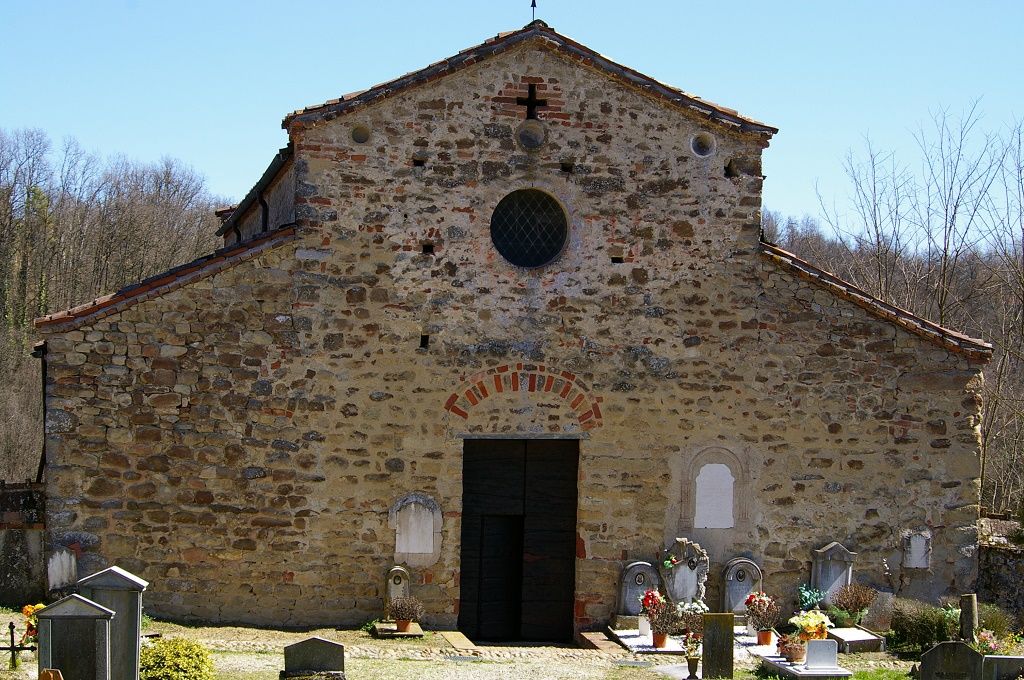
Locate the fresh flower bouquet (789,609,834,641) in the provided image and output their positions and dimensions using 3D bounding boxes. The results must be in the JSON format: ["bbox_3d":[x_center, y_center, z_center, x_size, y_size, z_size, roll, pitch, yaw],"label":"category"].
[{"bbox_3d":[4.145,3.951,29.500,0.600,0.420,0.470,0,1,-10],"label":"fresh flower bouquet"}]

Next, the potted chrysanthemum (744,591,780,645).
[{"bbox_3d":[3.633,4.028,30.900,0.522,0.791,0.480,0,1,-10],"label":"potted chrysanthemum"}]

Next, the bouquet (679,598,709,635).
[{"bbox_3d":[2.665,4.056,31.200,0.454,0.513,0.418,0,1,-10],"label":"bouquet"}]

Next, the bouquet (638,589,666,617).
[{"bbox_3d":[1.912,3.573,29.000,0.370,0.380,0.340,0,0,-10],"label":"bouquet"}]

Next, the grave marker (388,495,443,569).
[{"bbox_3d":[-1.427,2.801,31.519,0.789,1.075,0.100,0,1,-10],"label":"grave marker"}]

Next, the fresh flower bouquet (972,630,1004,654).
[{"bbox_3d":[5.758,3.669,25.800,0.360,0.310,0.300,0,0,-10],"label":"fresh flower bouquet"}]

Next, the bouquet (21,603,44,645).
[{"bbox_3d":[-5.805,3.446,25.900,0.380,0.510,0.340,0,0,-10],"label":"bouquet"}]

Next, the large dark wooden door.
[{"bbox_3d":[0.099,2.835,30.200,1.680,2.870,0.120,0,0,-10],"label":"large dark wooden door"}]

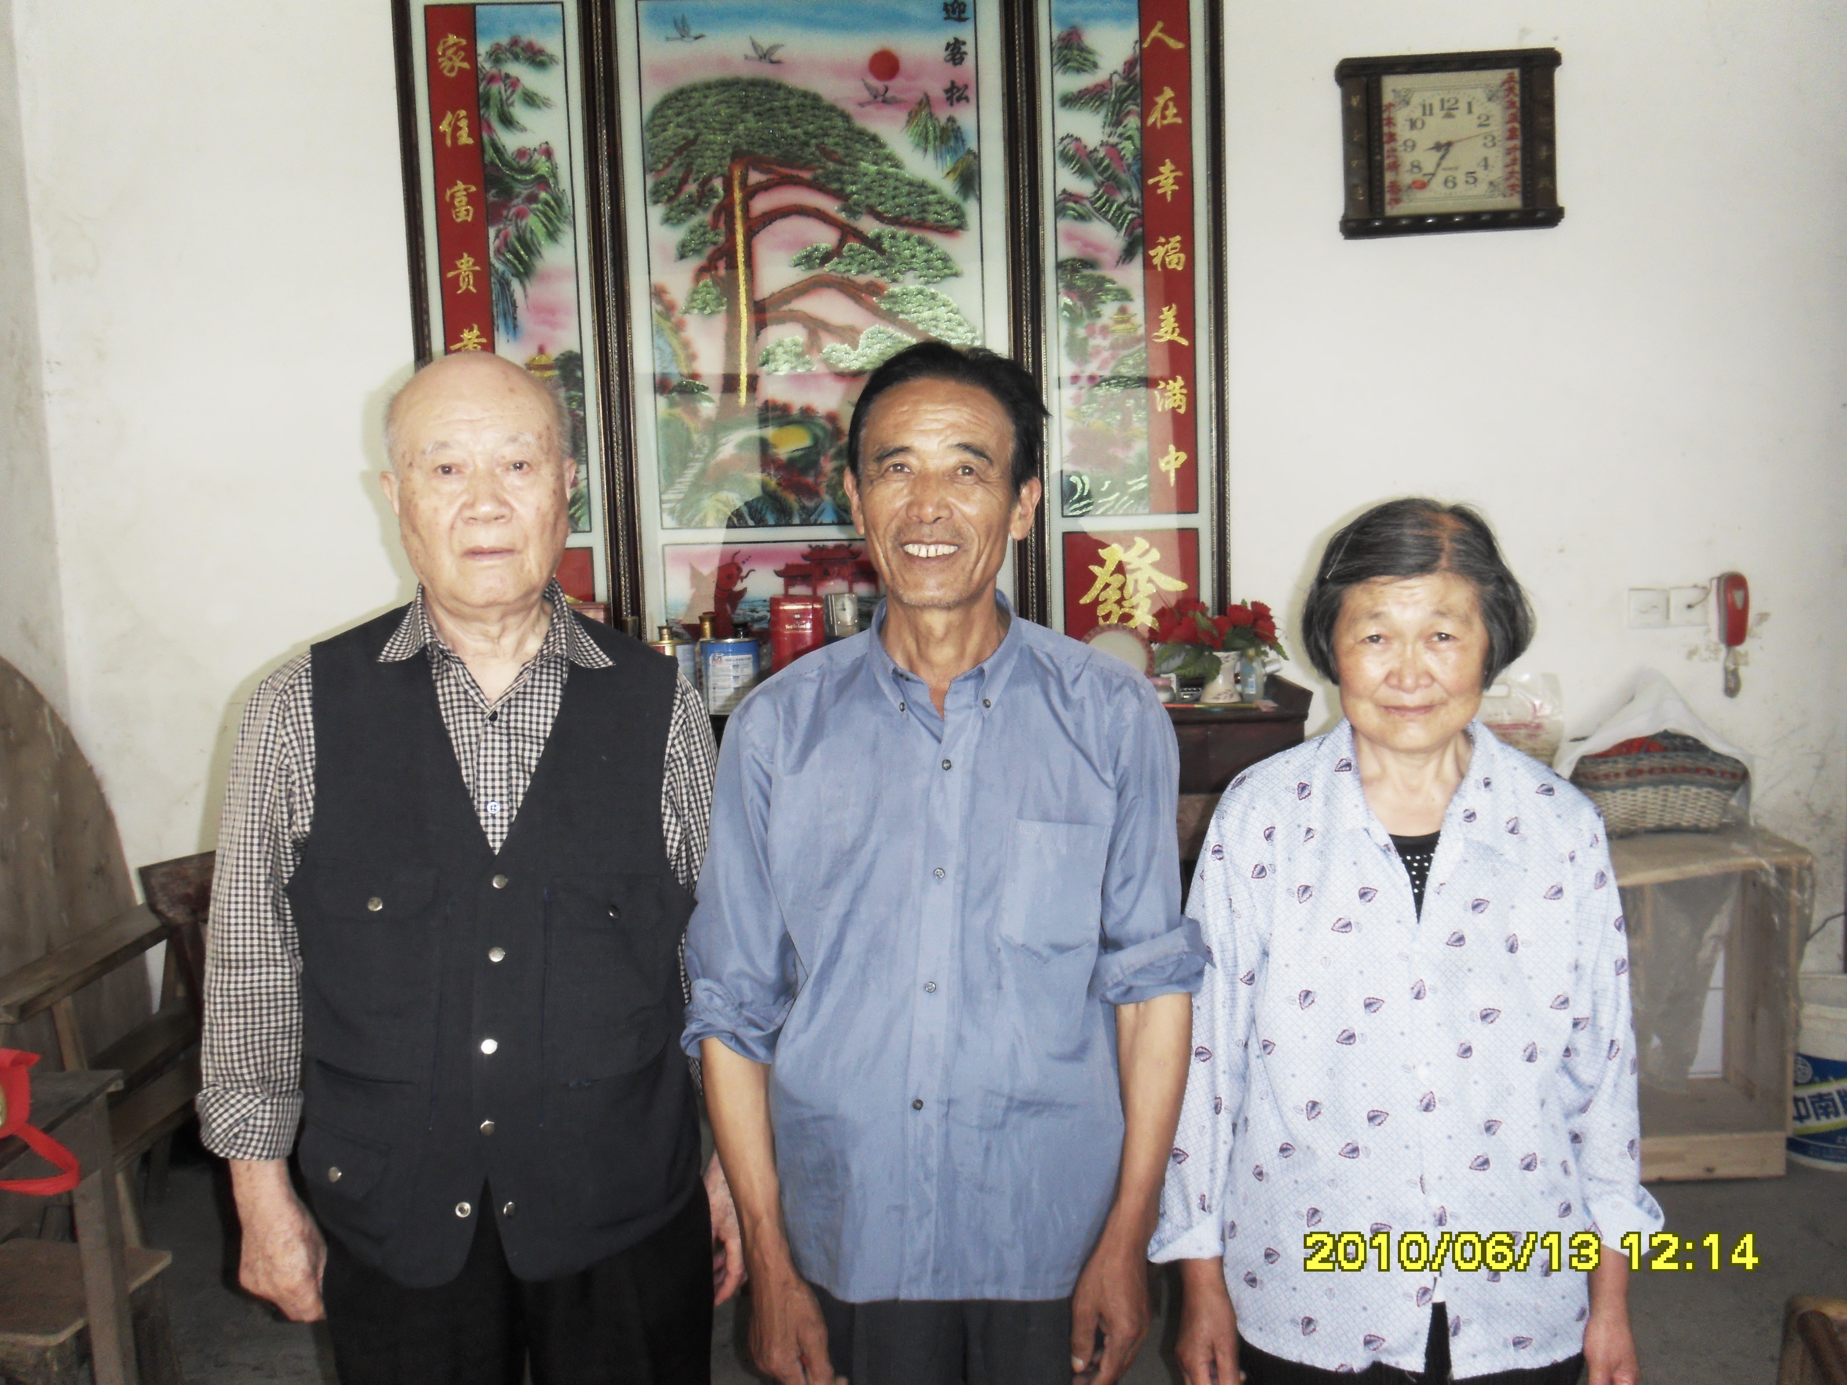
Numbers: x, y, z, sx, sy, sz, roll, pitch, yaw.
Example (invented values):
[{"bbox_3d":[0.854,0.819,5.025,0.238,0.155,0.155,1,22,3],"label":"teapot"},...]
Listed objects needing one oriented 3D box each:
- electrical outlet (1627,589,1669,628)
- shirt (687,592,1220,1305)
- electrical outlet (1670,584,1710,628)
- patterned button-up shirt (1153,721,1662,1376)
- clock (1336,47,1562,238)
[{"bbox_3d":[1.604,-0.186,4.486,0.086,0.086,0.012,-2,7,0],"label":"electrical outlet"},{"bbox_3d":[0.023,0.239,1.960,0.490,0.650,0.270,-1,7,4],"label":"shirt"},{"bbox_3d":[1.693,-0.190,4.485,0.086,0.086,0.012,-2,7,0],"label":"electrical outlet"},{"bbox_3d":[0.459,0.328,1.940,0.470,0.595,0.260,-1,7,8],"label":"patterned button-up shirt"},{"bbox_3d":[1.130,-1.178,4.349,0.475,0.380,0.055,-3,7,0],"label":"clock"}]

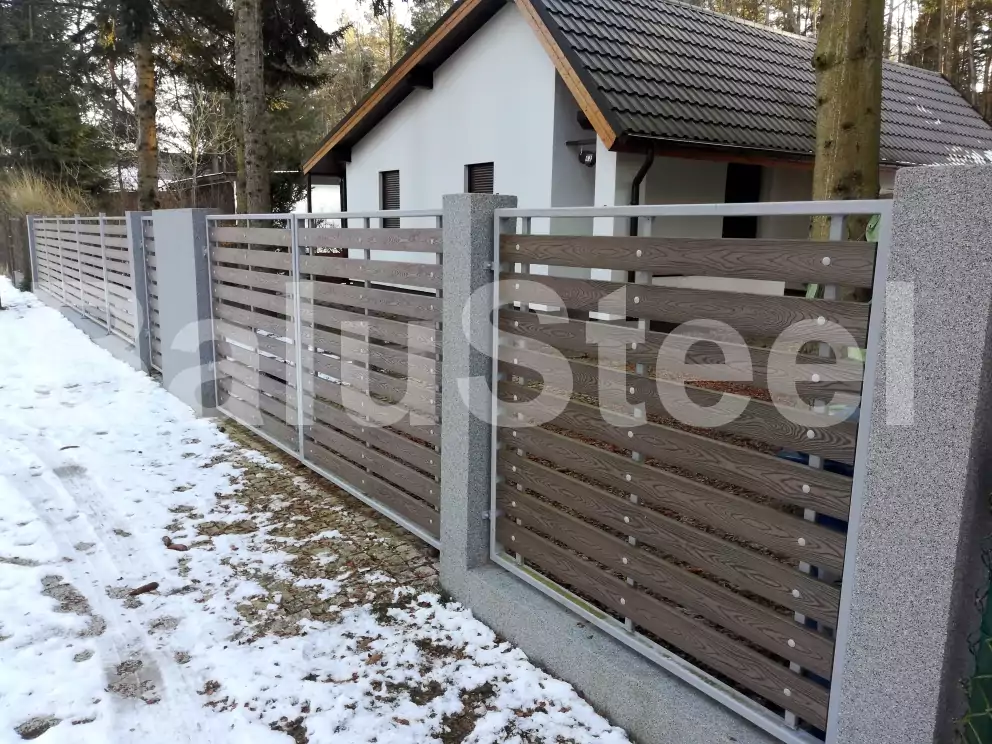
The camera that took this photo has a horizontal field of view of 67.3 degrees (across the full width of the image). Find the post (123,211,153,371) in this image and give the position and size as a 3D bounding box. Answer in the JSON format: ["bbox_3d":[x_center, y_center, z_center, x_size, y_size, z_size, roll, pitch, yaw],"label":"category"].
[{"bbox_3d":[-4.065,-0.921,8.638,0.236,1.824,0.251,-7,13,-37],"label":"post"}]

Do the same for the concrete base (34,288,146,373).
[{"bbox_3d":[-7.055,-0.890,12.628,0.231,0.238,10.017,-7,13,-37],"label":"concrete base"}]

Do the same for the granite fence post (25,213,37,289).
[{"bbox_3d":[-10.322,-2.649,16.767,0.242,1.666,0.236,-7,13,-36],"label":"granite fence post"}]

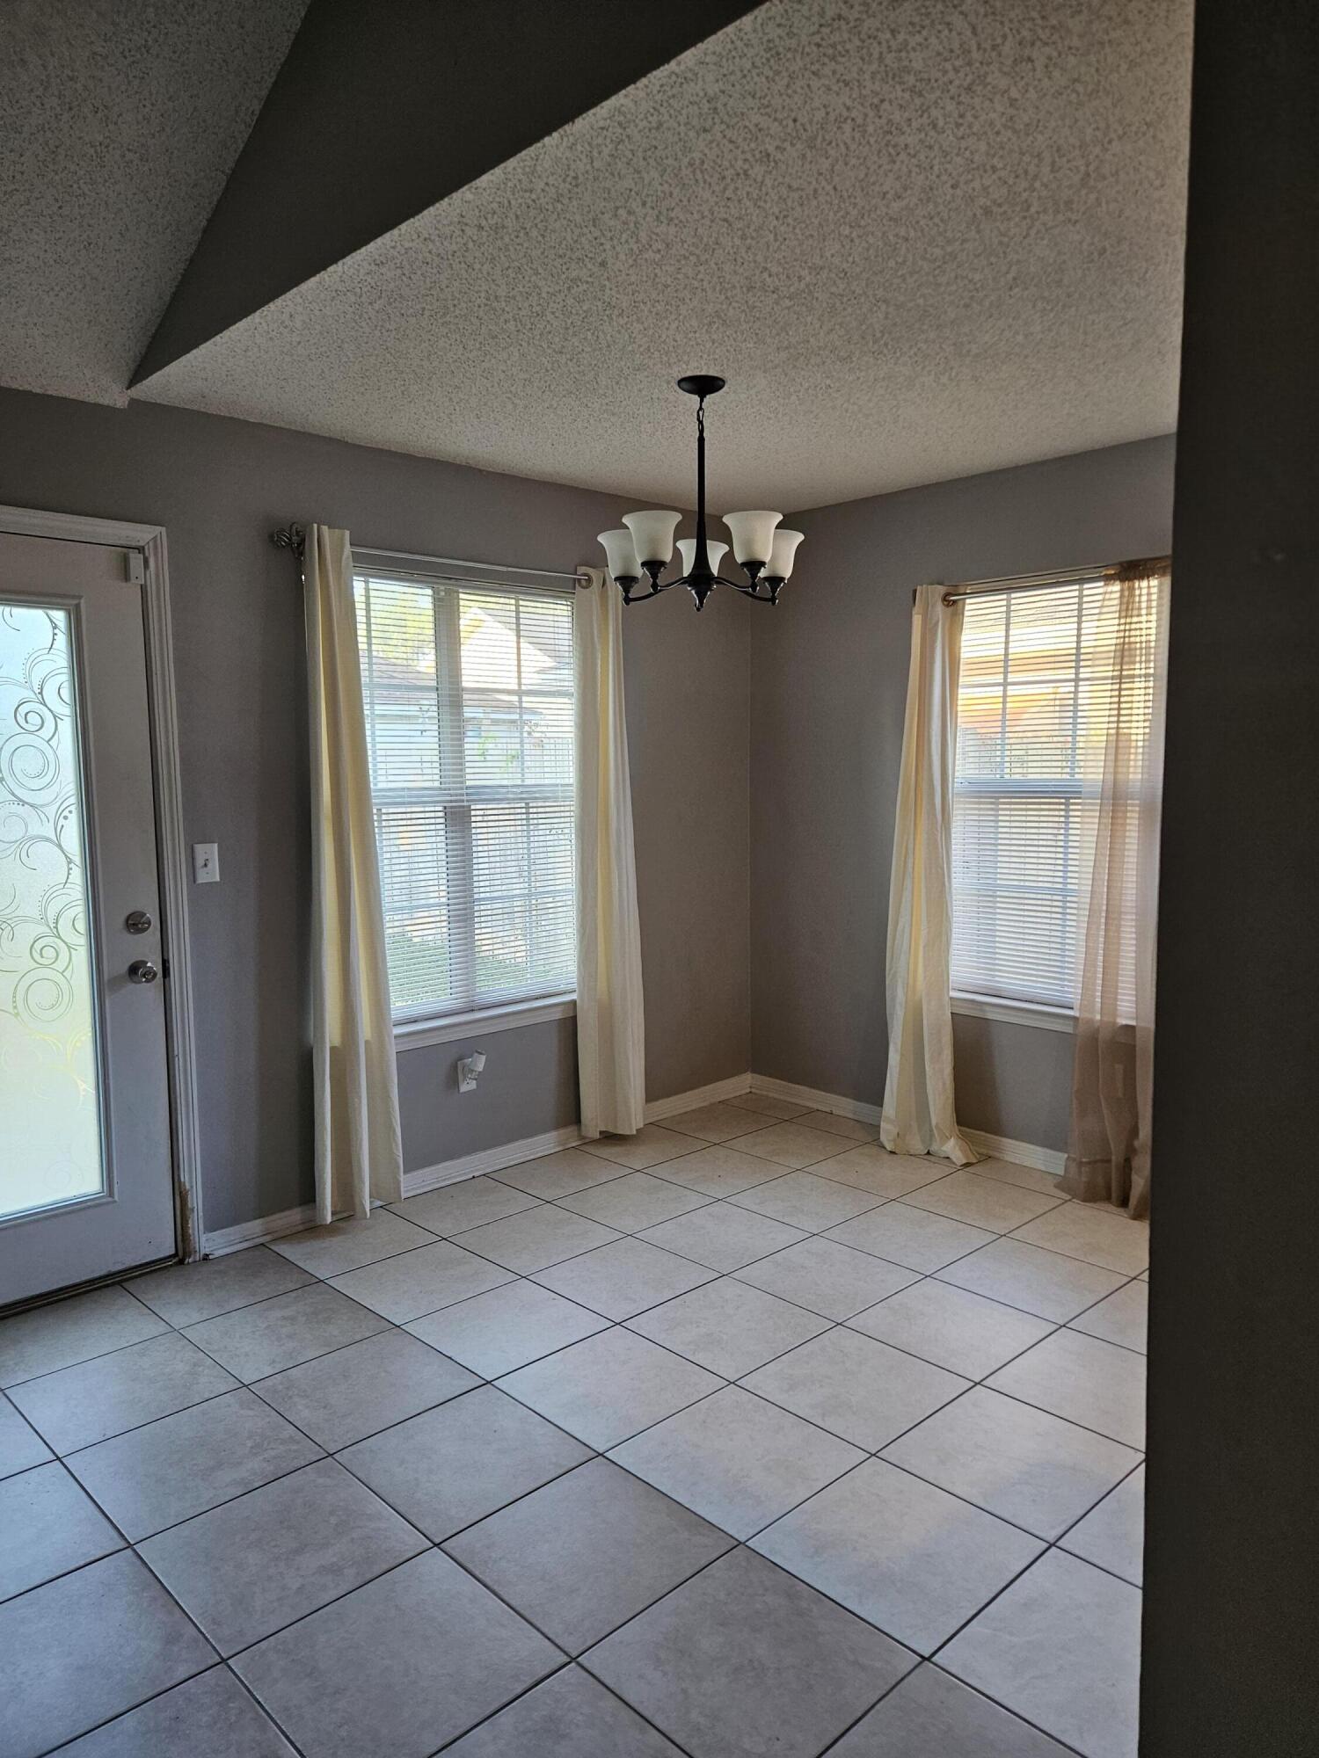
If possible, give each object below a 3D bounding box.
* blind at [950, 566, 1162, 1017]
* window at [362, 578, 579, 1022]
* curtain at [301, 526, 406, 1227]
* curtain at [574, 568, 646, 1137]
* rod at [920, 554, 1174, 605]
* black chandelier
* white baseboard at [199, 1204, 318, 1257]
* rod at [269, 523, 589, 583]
[{"bbox_3d":[1.314,-0.288,4.093,0.045,1.473,0.834,-6,8,-44],"label":"blind"},{"bbox_3d":[-0.680,-0.274,4.058,1.030,1.490,0.045,-6,8,-44],"label":"window"},{"bbox_3d":[-0.949,0.010,3.643,0.265,2.141,0.120,-6,8,-44],"label":"curtain"},{"bbox_3d":[-0.186,-0.063,4.373,0.305,2.120,0.120,-6,8,-44],"label":"curtain"},{"bbox_3d":[1.274,-0.992,3.899,0.100,0.070,0.985,-6,8,-44],"label":"rod"},{"bbox_3d":[0.117,-1.026,3.153,0.570,0.595,0.560,0,6,2],"label":"black chandelier"},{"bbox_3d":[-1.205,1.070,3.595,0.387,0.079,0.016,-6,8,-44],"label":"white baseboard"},{"bbox_3d":[-0.621,-1.044,3.895,1.404,0.095,0.090,-6,8,-44],"label":"rod"}]

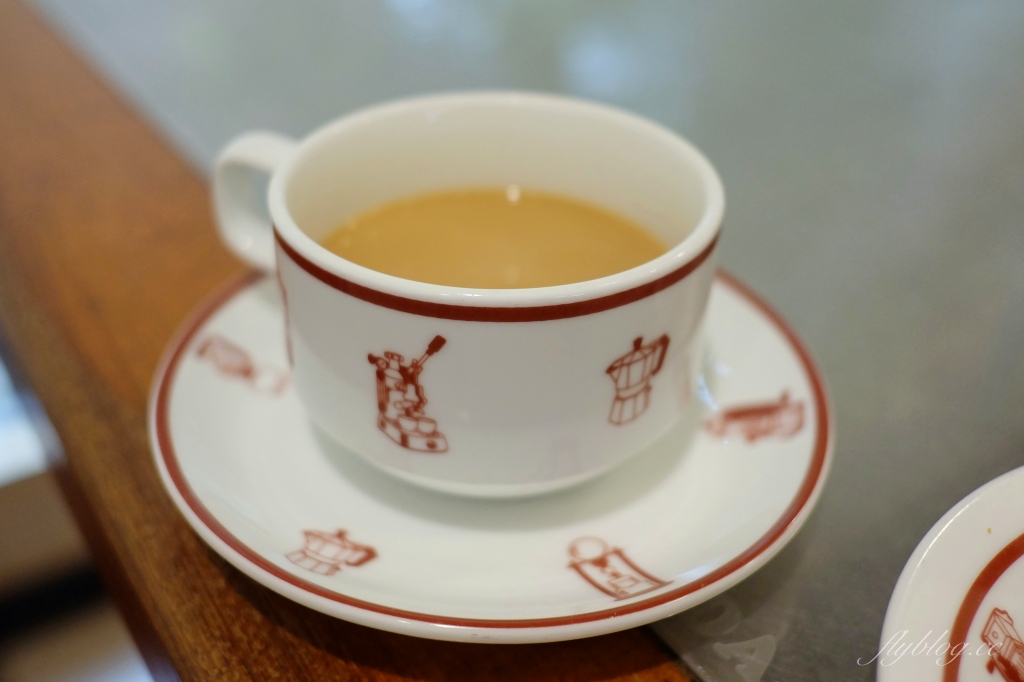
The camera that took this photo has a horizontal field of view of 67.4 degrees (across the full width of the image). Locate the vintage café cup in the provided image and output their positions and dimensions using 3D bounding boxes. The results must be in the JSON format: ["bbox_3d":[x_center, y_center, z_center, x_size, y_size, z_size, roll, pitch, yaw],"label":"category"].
[{"bbox_3d":[-0.013,-0.013,0.169,0.108,0.059,0.087,12,38,14],"label":"vintage café cup"}]

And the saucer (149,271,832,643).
[{"bbox_3d":[-0.004,0.009,0.181,0.147,0.022,0.147,2,37,0],"label":"saucer"}]

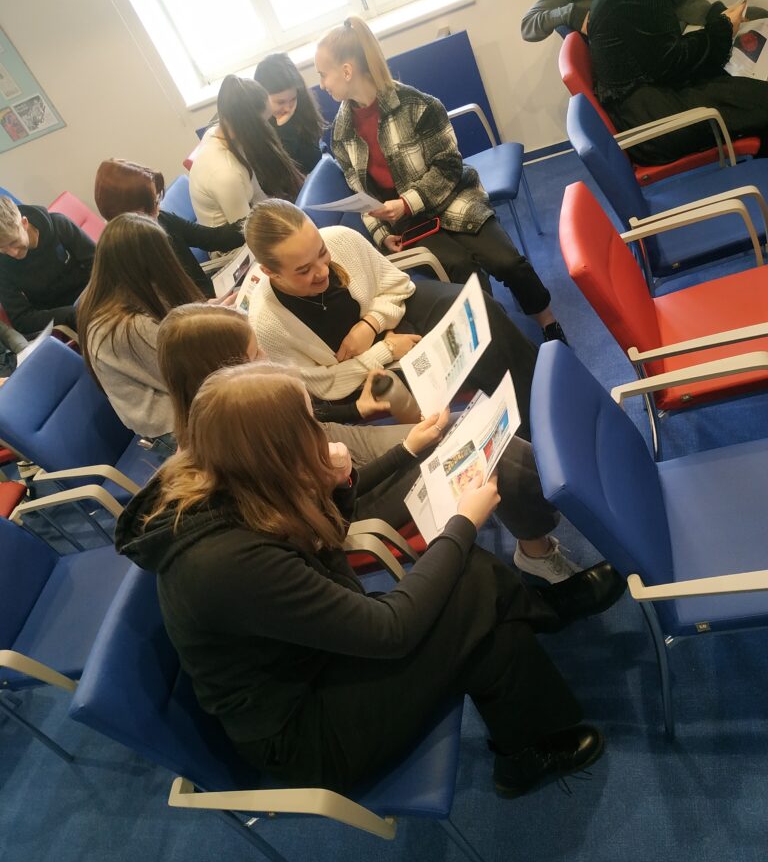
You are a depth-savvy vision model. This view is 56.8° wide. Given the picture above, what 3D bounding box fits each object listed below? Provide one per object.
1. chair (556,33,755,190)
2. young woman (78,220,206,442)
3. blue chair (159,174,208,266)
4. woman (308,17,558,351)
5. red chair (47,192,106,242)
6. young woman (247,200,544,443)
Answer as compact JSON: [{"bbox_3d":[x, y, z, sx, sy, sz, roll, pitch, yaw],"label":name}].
[{"bbox_3d":[1.104,-1.130,2.797,0.605,0.905,0.575,-9,43,23],"label":"chair"},{"bbox_3d":[-0.633,-0.314,2.761,0.800,1.140,0.520,-29,39,0],"label":"young woman"},{"bbox_3d":[-0.605,-0.833,3.497,0.605,0.905,0.575,-9,43,23],"label":"blue chair"},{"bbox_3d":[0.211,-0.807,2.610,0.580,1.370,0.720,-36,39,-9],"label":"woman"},{"bbox_3d":[-1.487,-1.001,4.209,0.605,0.905,0.575,-9,43,23],"label":"red chair"},{"bbox_3d":[0.107,-0.269,2.244,0.850,1.170,0.580,2,48,32],"label":"young woman"}]

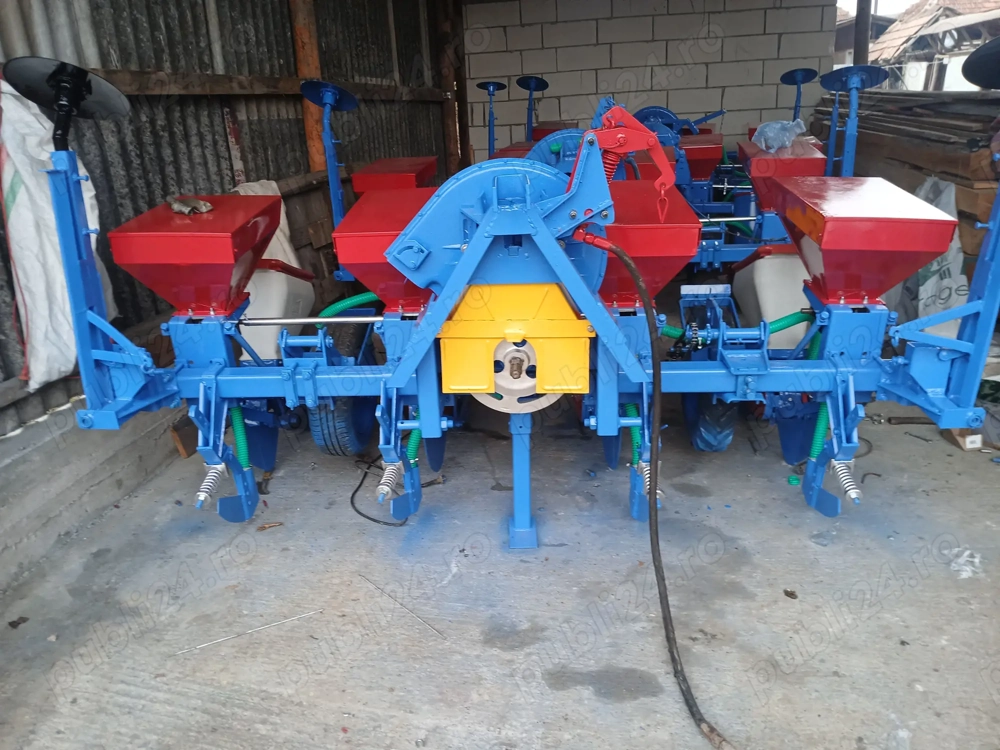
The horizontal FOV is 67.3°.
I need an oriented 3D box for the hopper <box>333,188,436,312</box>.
[{"bbox_3d":[-0.285,-0.405,2.500,0.372,0.305,0.532,0,27,3],"label":"hopper"}]

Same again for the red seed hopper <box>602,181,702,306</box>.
[{"bbox_3d":[0.412,-0.418,2.465,0.372,0.305,0.532,0,27,3],"label":"red seed hopper"}]

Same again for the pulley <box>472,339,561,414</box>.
[{"bbox_3d":[0.053,-0.050,2.190,0.380,0.380,0.090,-1,27,3],"label":"pulley"}]

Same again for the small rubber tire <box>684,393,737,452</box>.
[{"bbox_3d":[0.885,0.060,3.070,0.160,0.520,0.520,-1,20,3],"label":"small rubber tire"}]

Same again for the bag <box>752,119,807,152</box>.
[{"bbox_3d":[1.548,-1.321,4.160,0.290,0.170,0.220,1,20,9],"label":"bag"}]

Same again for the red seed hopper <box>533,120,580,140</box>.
[{"bbox_3d":[0.505,-2.070,6.700,0.372,0.305,0.532,1,25,7],"label":"red seed hopper"}]

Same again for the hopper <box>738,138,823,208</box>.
[{"bbox_3d":[1.535,-1.100,4.170,0.372,0.305,0.532,1,25,8],"label":"hopper"}]

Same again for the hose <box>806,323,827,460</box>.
[{"bbox_3d":[1.102,0.070,2.612,0.055,0.550,0.060,-7,27,6],"label":"hose"}]

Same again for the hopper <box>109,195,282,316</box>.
[{"bbox_3d":[-0.970,-0.396,2.525,0.372,0.305,0.532,0,26,2],"label":"hopper"}]

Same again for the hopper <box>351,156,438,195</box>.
[{"bbox_3d":[-0.592,-1.080,4.430,0.372,0.305,0.532,1,26,9],"label":"hopper"}]

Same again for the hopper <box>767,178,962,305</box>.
[{"bbox_3d":[1.124,-0.426,2.430,0.372,0.305,0.532,0,27,2],"label":"hopper"}]

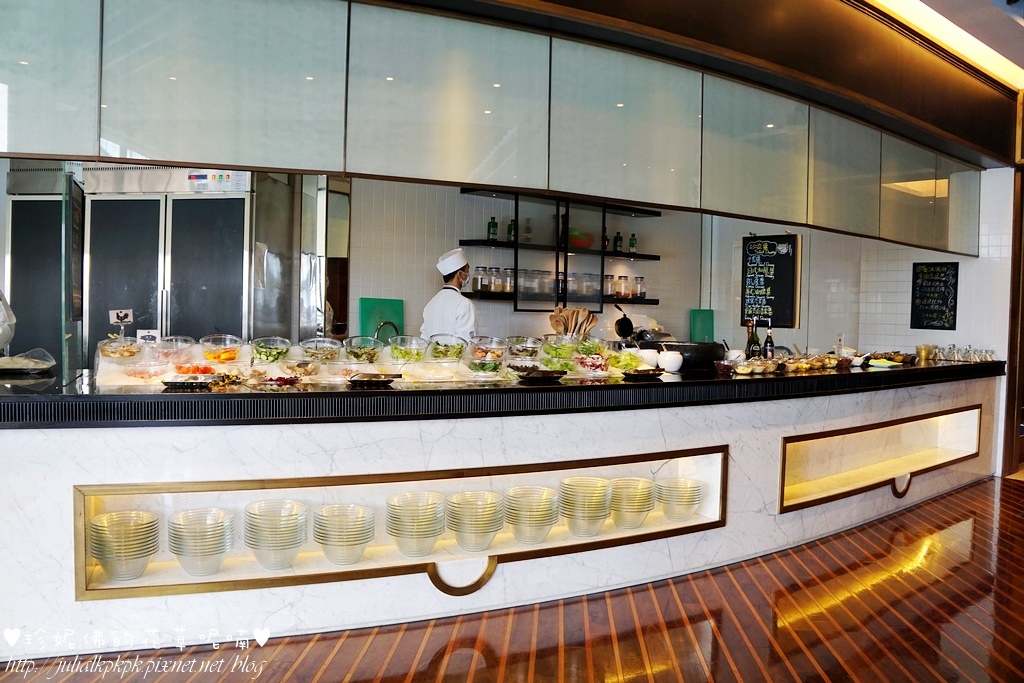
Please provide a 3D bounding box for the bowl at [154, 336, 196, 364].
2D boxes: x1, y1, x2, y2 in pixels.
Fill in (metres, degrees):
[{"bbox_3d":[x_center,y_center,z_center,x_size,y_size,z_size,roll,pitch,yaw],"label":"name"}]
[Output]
[{"bbox_3d":[-1.531,0.038,3.480,0.197,0.095,0.197,1,12,-24],"label":"bowl"}]

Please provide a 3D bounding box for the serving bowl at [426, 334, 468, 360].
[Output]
[{"bbox_3d":[-0.313,0.035,3.820,0.197,0.095,0.197,2,12,0],"label":"serving bowl"}]

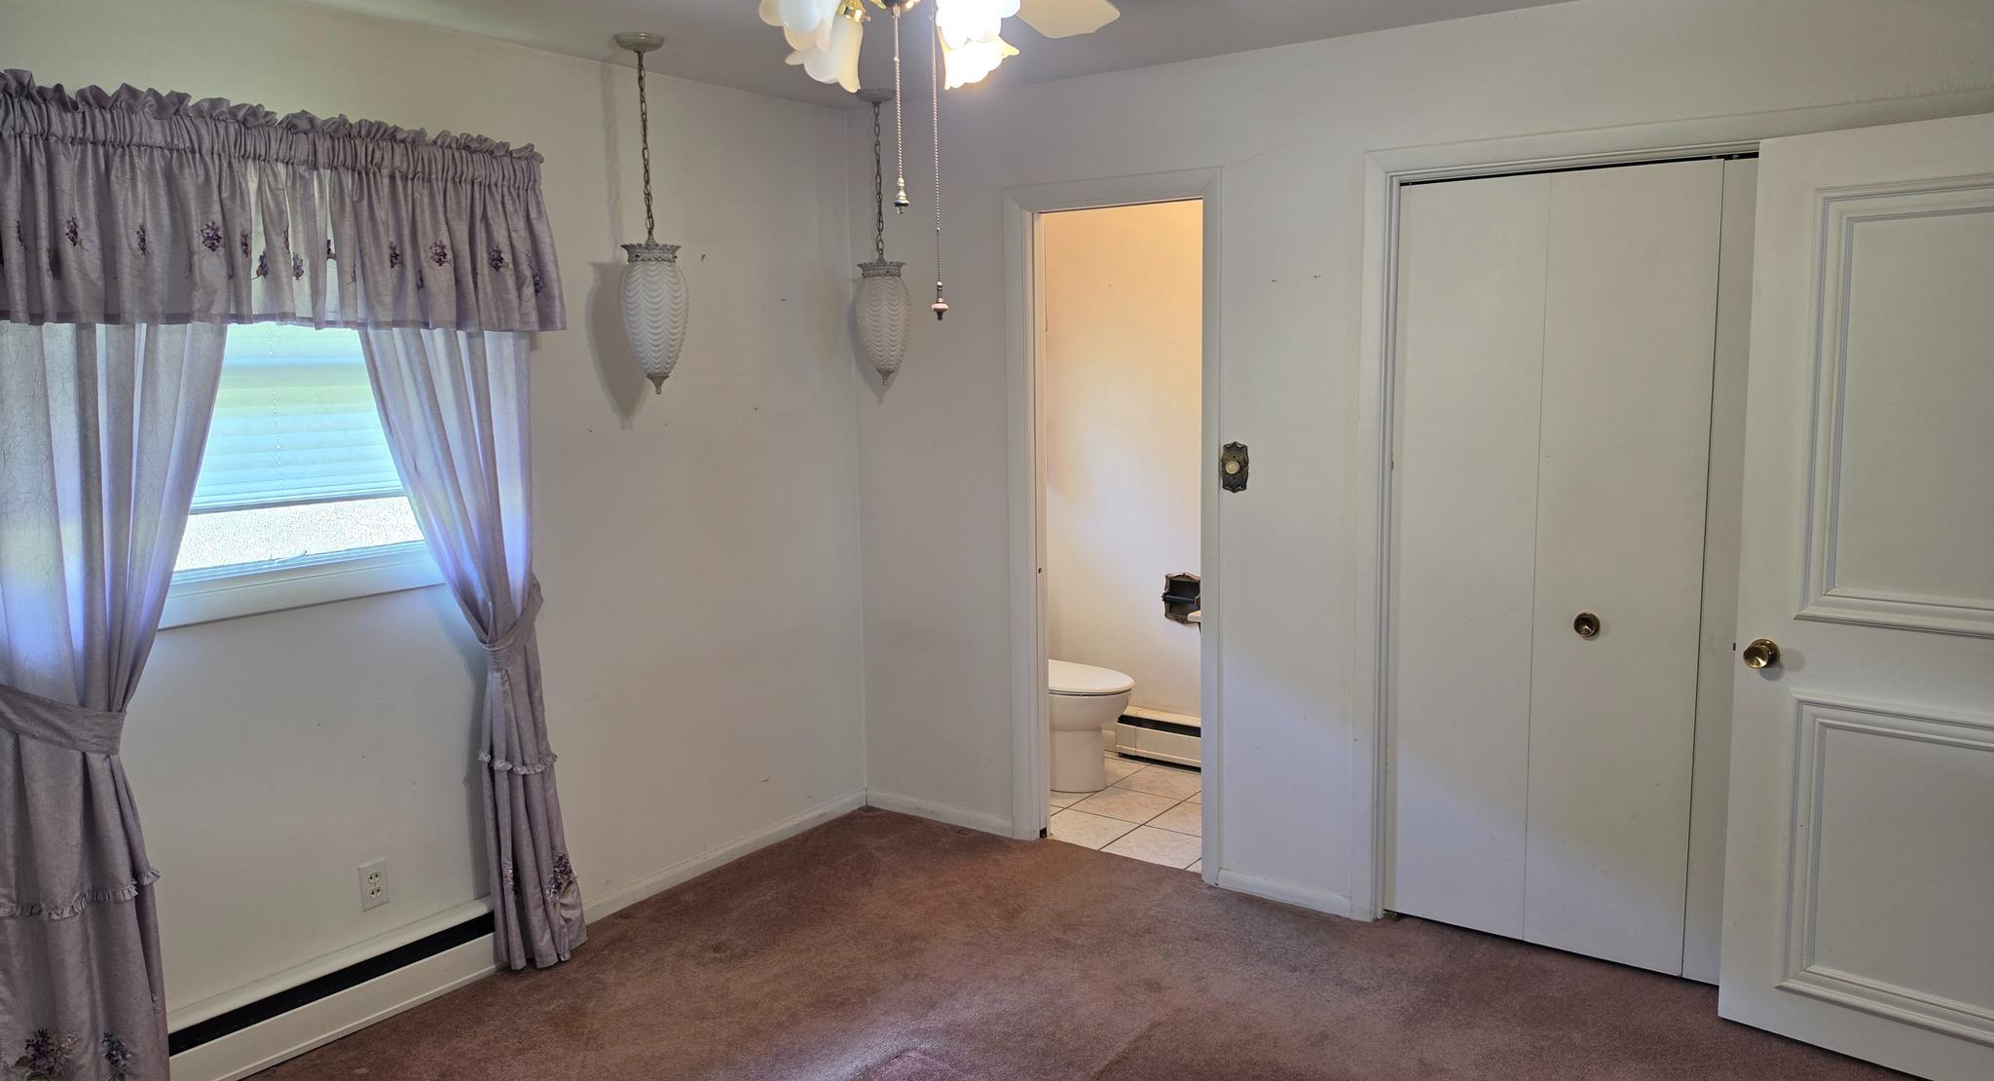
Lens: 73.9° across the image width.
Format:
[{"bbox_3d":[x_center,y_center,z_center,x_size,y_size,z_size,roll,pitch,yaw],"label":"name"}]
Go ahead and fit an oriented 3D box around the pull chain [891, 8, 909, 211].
[{"bbox_3d":[-0.142,-0.628,1.939,0.022,0.289,0.022,-1,8,0],"label":"pull chain"}]

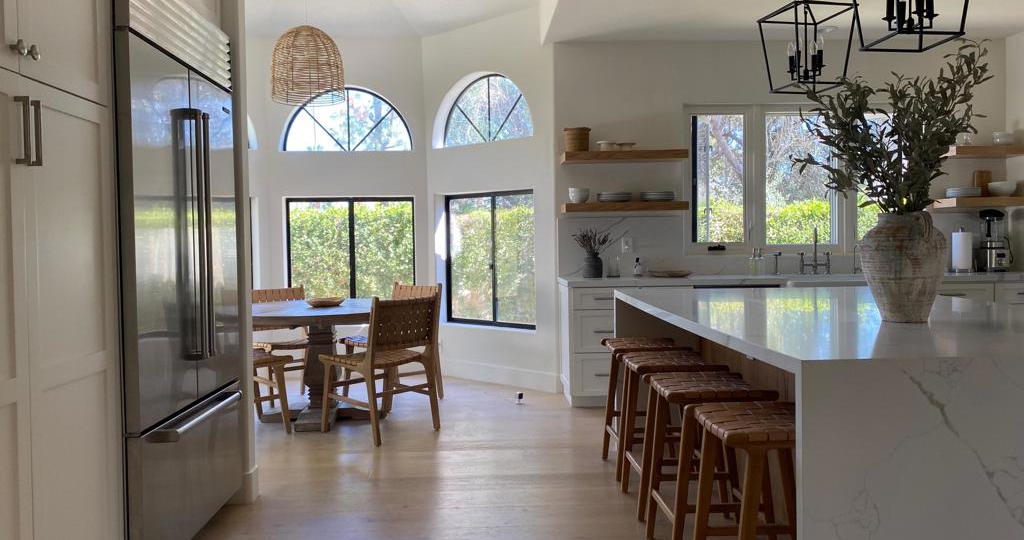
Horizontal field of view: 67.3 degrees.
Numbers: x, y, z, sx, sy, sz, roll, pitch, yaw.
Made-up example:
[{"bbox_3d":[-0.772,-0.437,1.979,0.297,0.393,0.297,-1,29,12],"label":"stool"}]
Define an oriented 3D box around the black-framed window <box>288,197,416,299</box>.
[{"bbox_3d":[-1.503,-0.084,7.247,1.200,1.190,0.100,-1,2,-3],"label":"black-framed window"}]

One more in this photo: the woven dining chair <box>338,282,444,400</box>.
[{"bbox_3d":[-0.920,0.556,5.889,0.520,0.880,0.580,1,3,39],"label":"woven dining chair"}]

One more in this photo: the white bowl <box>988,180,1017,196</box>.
[{"bbox_3d":[3.834,-0.622,6.011,0.190,0.126,0.190,-1,2,0],"label":"white bowl"}]

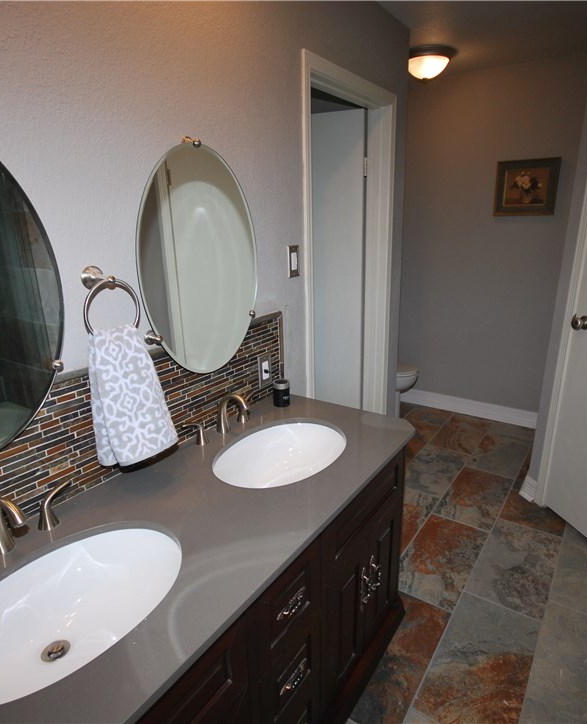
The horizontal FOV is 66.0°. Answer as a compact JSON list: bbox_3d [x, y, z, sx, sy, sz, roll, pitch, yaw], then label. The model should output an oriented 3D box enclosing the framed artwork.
[{"bbox_3d":[1.541,-1.153,3.001,0.370,0.349,0.025,10,20,34],"label":"framed artwork"}]

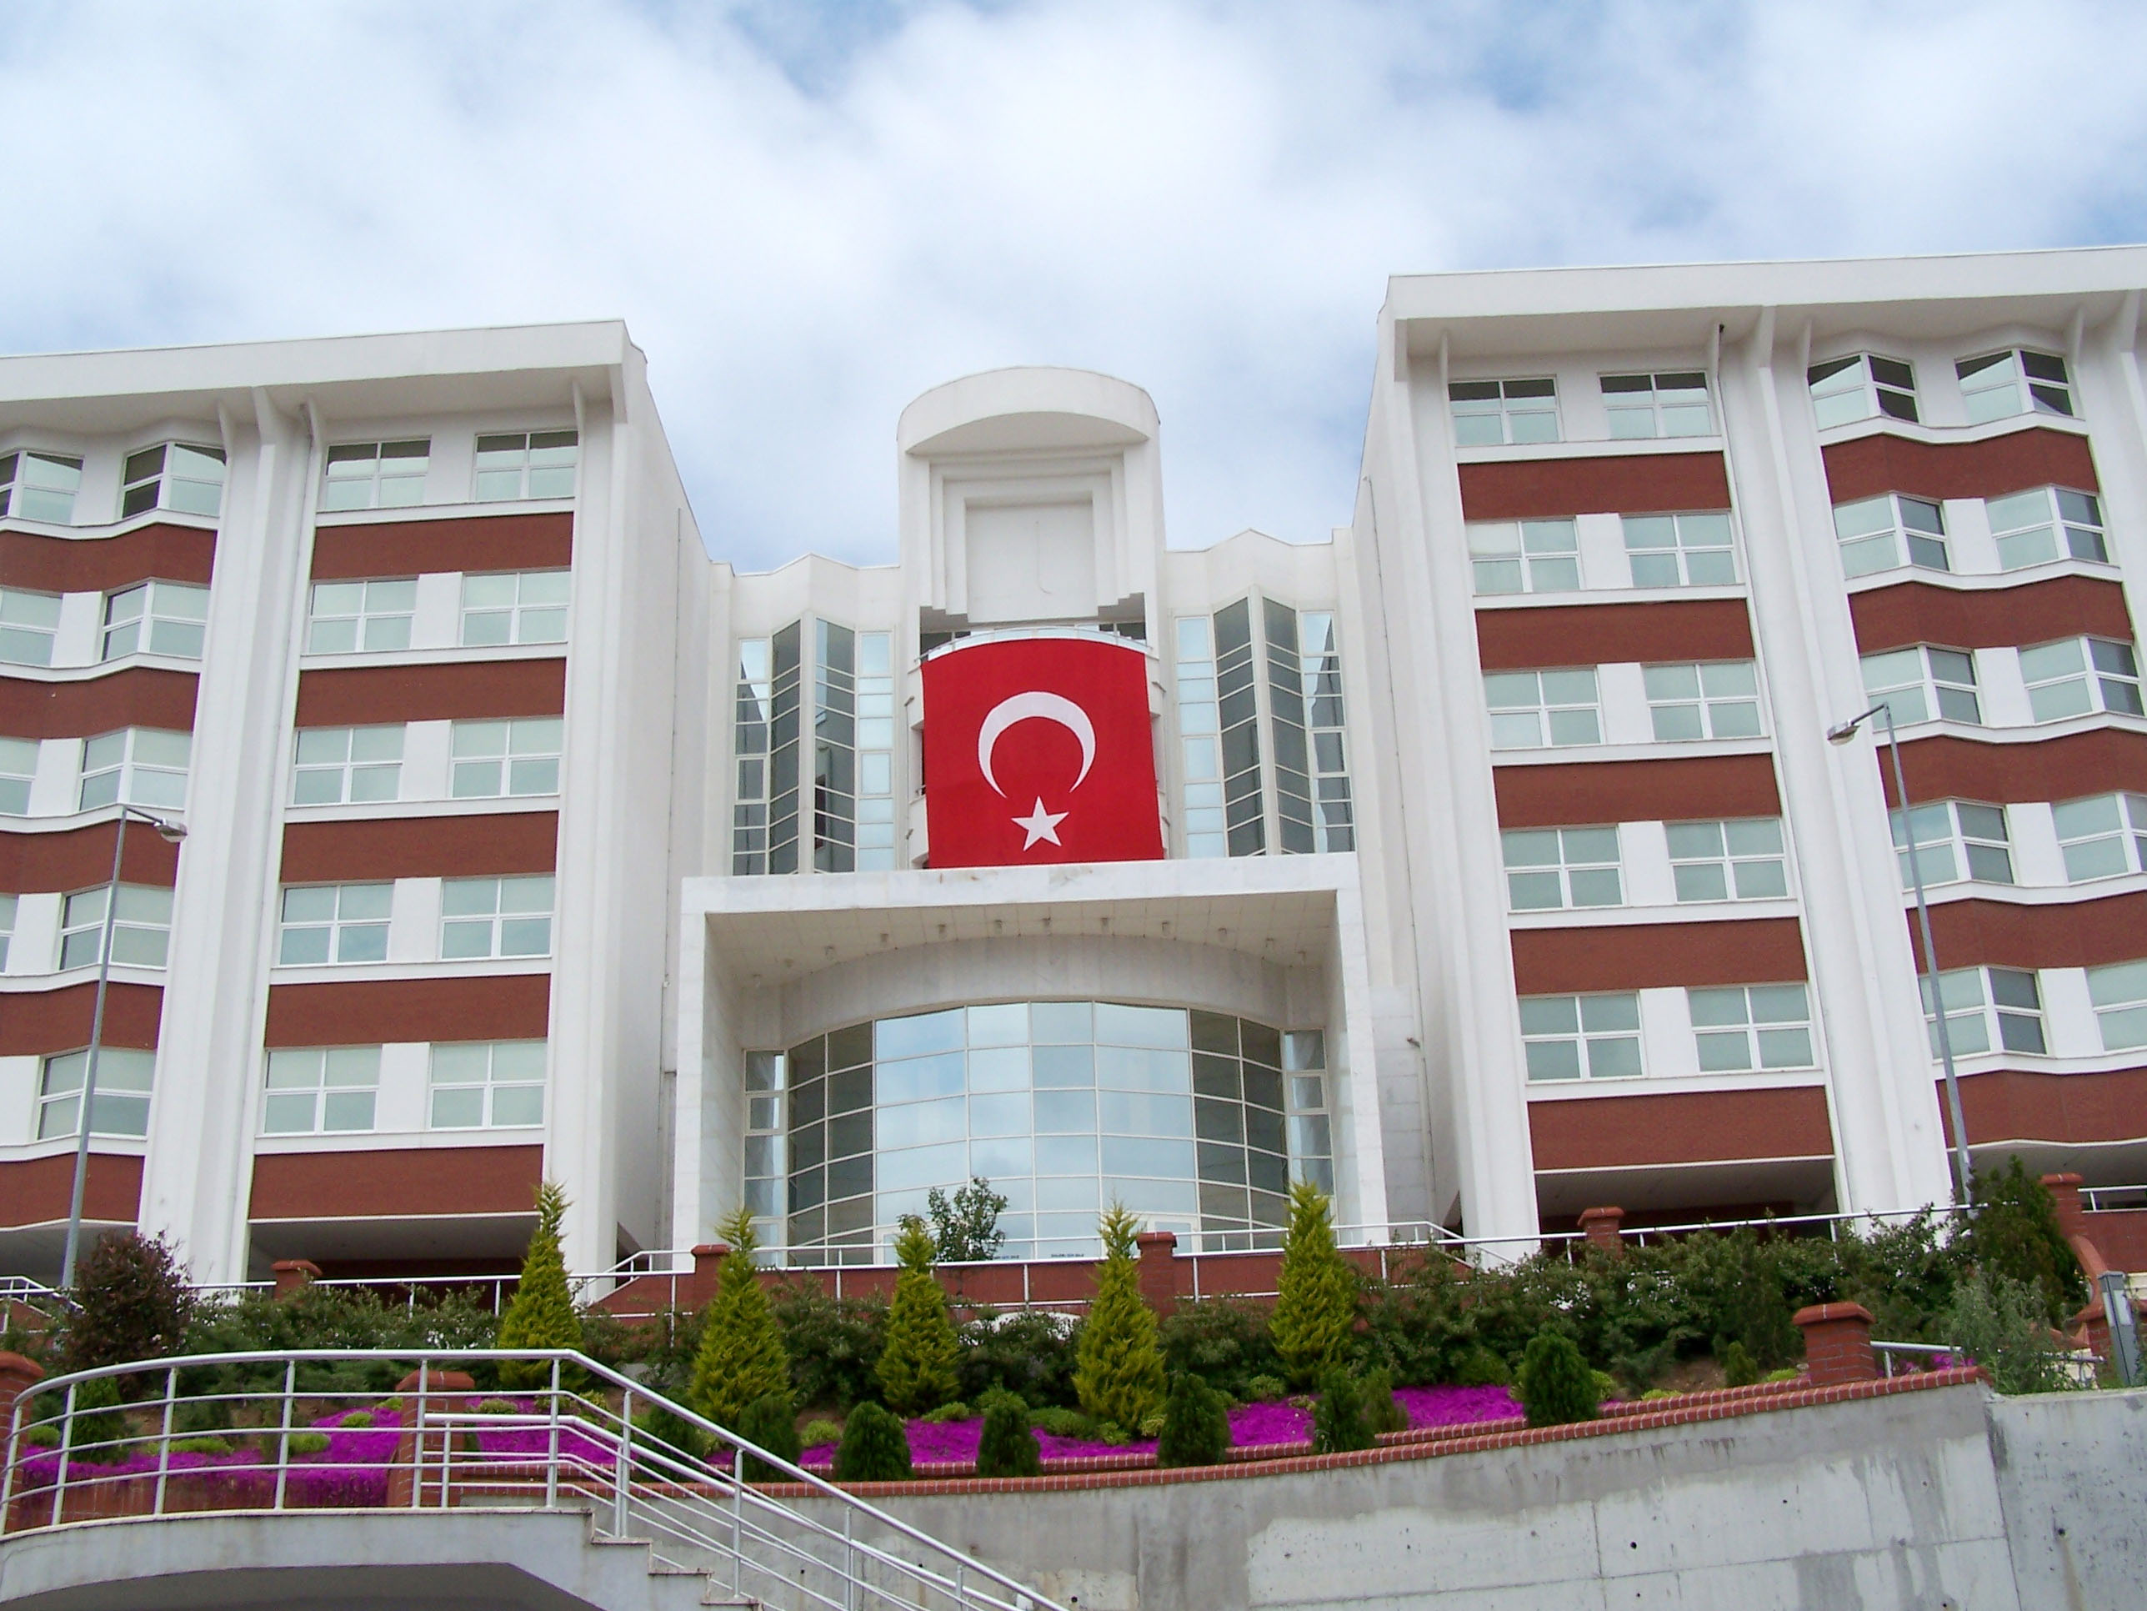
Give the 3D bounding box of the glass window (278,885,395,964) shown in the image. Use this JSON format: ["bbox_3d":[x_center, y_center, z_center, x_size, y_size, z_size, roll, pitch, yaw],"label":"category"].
[{"bbox_3d":[-14.442,2.308,46.088,2.124,1.559,0.150,-3,-22,2],"label":"glass window"}]

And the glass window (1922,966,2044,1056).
[{"bbox_3d":[16.635,3.690,42.987,2.106,1.582,0.544,-2,-22,1],"label":"glass window"}]

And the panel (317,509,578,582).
[{"bbox_3d":[-13.675,-5.581,51.218,5.668,1.334,0.220,-2,-22,1],"label":"panel"}]

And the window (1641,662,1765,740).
[{"bbox_3d":[12.426,-2.077,46.592,2.125,1.632,0.150,-3,-22,2],"label":"window"}]

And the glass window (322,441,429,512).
[{"bbox_3d":[-14.768,-6.966,49.784,2.199,1.650,0.150,-3,-22,2],"label":"glass window"}]

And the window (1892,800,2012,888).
[{"bbox_3d":[16.756,0.725,44.777,2.028,1.520,0.536,-3,-22,2],"label":"window"}]

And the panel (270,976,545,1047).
[{"bbox_3d":[-12.943,4.045,45.994,5.510,1.300,0.200,-3,-22,1],"label":"panel"}]

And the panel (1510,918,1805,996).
[{"bbox_3d":[11.499,2.991,46.416,5.668,1.334,0.220,-2,-22,1],"label":"panel"}]

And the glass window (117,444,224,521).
[{"bbox_3d":[-19.299,-6.939,50.360,2.210,1.692,0.646,-3,-22,1],"label":"glass window"}]

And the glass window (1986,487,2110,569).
[{"bbox_3d":[19.939,-5.606,47.938,2.295,1.692,0.680,-3,-22,1],"label":"glass window"}]

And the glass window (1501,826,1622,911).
[{"bbox_3d":[9.809,1.282,47.225,2.306,1.679,0.120,-2,-22,1],"label":"glass window"}]

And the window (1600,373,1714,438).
[{"bbox_3d":[12.664,-8.662,51.114,2.265,1.632,0.120,-2,-22,1],"label":"window"}]

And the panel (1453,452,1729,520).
[{"bbox_3d":[11.128,-6.751,50.317,5.668,1.334,0.220,-2,-22,1],"label":"panel"}]

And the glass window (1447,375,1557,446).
[{"bbox_3d":[8.823,-8.057,48.168,2.116,1.553,0.126,-2,-22,1],"label":"glass window"}]

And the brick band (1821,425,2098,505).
[{"bbox_3d":[17.775,-6.779,47.050,5.358,1.266,0.602,-2,-22,1],"label":"brick band"}]

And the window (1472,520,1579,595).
[{"bbox_3d":[8.943,-4.934,46.913,2.116,1.631,0.126,-2,-22,1],"label":"window"}]

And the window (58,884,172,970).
[{"bbox_3d":[-19.447,2.471,47.786,2.170,1.687,0.480,-2,-22,1],"label":"window"}]

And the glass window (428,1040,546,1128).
[{"bbox_3d":[-10.959,5.204,44.125,2.116,1.631,0.126,-2,-22,1],"label":"glass window"}]

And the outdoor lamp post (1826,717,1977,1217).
[{"bbox_3d":[9.343,2.109,26.459,0.320,6.818,1.356,3,-22,-13],"label":"outdoor lamp post"}]

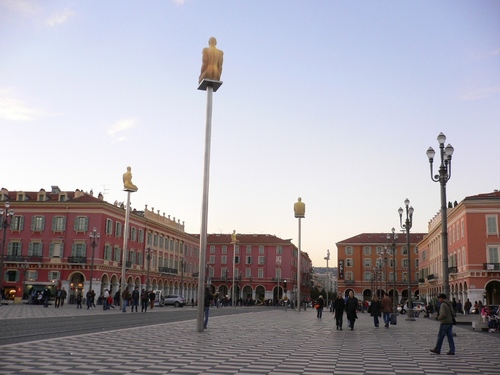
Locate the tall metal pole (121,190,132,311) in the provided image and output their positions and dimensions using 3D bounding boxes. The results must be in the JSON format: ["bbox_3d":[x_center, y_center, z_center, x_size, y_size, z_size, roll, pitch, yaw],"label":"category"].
[{"bbox_3d":[-10.580,5.268,42.828,0.260,9.970,0.260,5,-12,-15],"label":"tall metal pole"}]

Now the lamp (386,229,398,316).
[{"bbox_3d":[16.267,9.411,57.005,1.330,9.610,1.330,1,-12,0],"label":"lamp"}]

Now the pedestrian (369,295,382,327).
[{"bbox_3d":[6.632,6.474,26.500,0.550,1.700,0.420,1,-12,3],"label":"pedestrian"}]

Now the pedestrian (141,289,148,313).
[{"bbox_3d":[-7.716,8.408,37.379,0.580,1.680,0.420,-1,-13,14],"label":"pedestrian"}]

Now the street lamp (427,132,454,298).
[{"bbox_3d":[8.690,1.906,22.540,1.280,9.120,1.280,2,-12,0],"label":"street lamp"}]

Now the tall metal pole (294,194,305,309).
[{"bbox_3d":[5.169,6.977,53.166,1.150,12.030,1.200,1,-12,0],"label":"tall metal pole"}]

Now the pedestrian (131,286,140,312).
[{"bbox_3d":[-8.295,8.281,37.021,0.580,1.740,0.420,6,-13,-17],"label":"pedestrian"}]

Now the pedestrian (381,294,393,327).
[{"bbox_3d":[7.158,6.469,26.497,0.600,1.760,0.420,1,-12,4],"label":"pedestrian"}]

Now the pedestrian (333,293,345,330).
[{"bbox_3d":[4.073,5.698,23.262,0.550,1.650,0.450,0,-12,9],"label":"pedestrian"}]

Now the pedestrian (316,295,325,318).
[{"bbox_3d":[5.094,8.636,36.520,0.550,1.660,0.420,6,-13,-20],"label":"pedestrian"}]

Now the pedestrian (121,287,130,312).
[{"bbox_3d":[-9.099,8.258,36.945,0.480,1.710,0.520,11,-15,-39],"label":"pedestrian"}]

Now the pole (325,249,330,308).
[{"bbox_3d":[16.367,19.267,106.160,1.100,11.900,1.100,-1,-13,12],"label":"pole"}]

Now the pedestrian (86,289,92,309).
[{"bbox_3d":[-13.829,9.664,43.500,0.520,1.680,0.450,-10,-17,44],"label":"pedestrian"}]

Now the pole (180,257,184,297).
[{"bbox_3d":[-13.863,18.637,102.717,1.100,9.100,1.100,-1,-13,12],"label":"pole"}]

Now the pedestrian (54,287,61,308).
[{"bbox_3d":[-16.438,9.452,43.300,0.550,1.750,0.420,-2,-12,15],"label":"pedestrian"}]

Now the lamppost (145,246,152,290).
[{"bbox_3d":[-17.064,14.575,83.938,1.250,9.100,1.250,2,-12,0],"label":"lamppost"}]

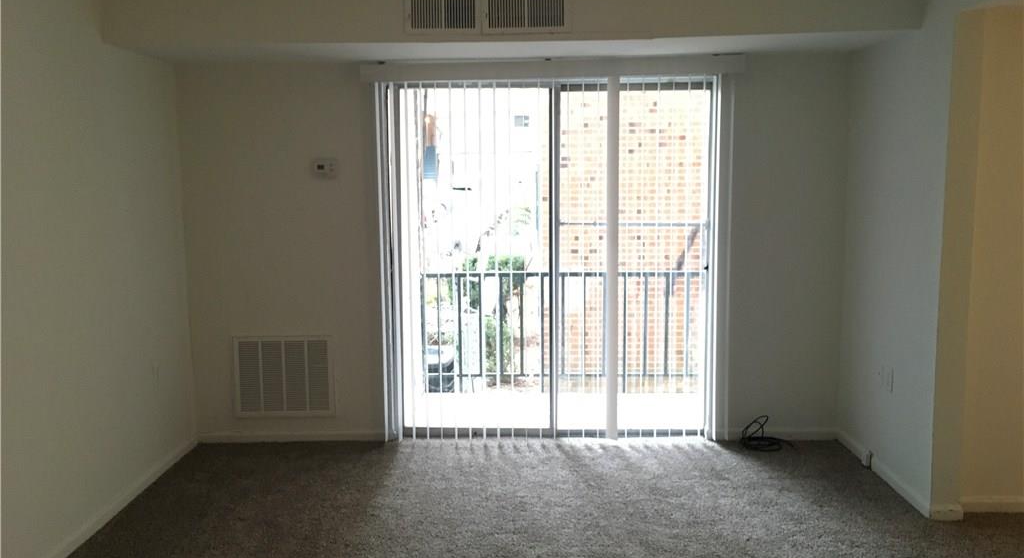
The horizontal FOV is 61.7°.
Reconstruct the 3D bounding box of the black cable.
[{"bbox_3d":[1.397,0.833,4.684,0.270,0.155,0.190,-1,8,1],"label":"black cable"}]

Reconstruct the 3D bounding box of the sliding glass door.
[{"bbox_3d":[0.202,-0.100,4.743,1.810,2.020,0.100,-1,8,1],"label":"sliding glass door"}]

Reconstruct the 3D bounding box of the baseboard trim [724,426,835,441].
[{"bbox_3d":[1.500,0.864,4.792,0.620,0.070,0.017,-1,8,1],"label":"baseboard trim"}]

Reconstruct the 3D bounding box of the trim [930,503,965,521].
[{"bbox_3d":[1.867,1.002,3.689,0.145,0.075,0.025,-1,8,1],"label":"trim"}]

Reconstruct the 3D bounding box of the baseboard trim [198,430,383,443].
[{"bbox_3d":[-1.244,0.896,4.861,1.065,0.070,0.017,-1,8,1],"label":"baseboard trim"}]

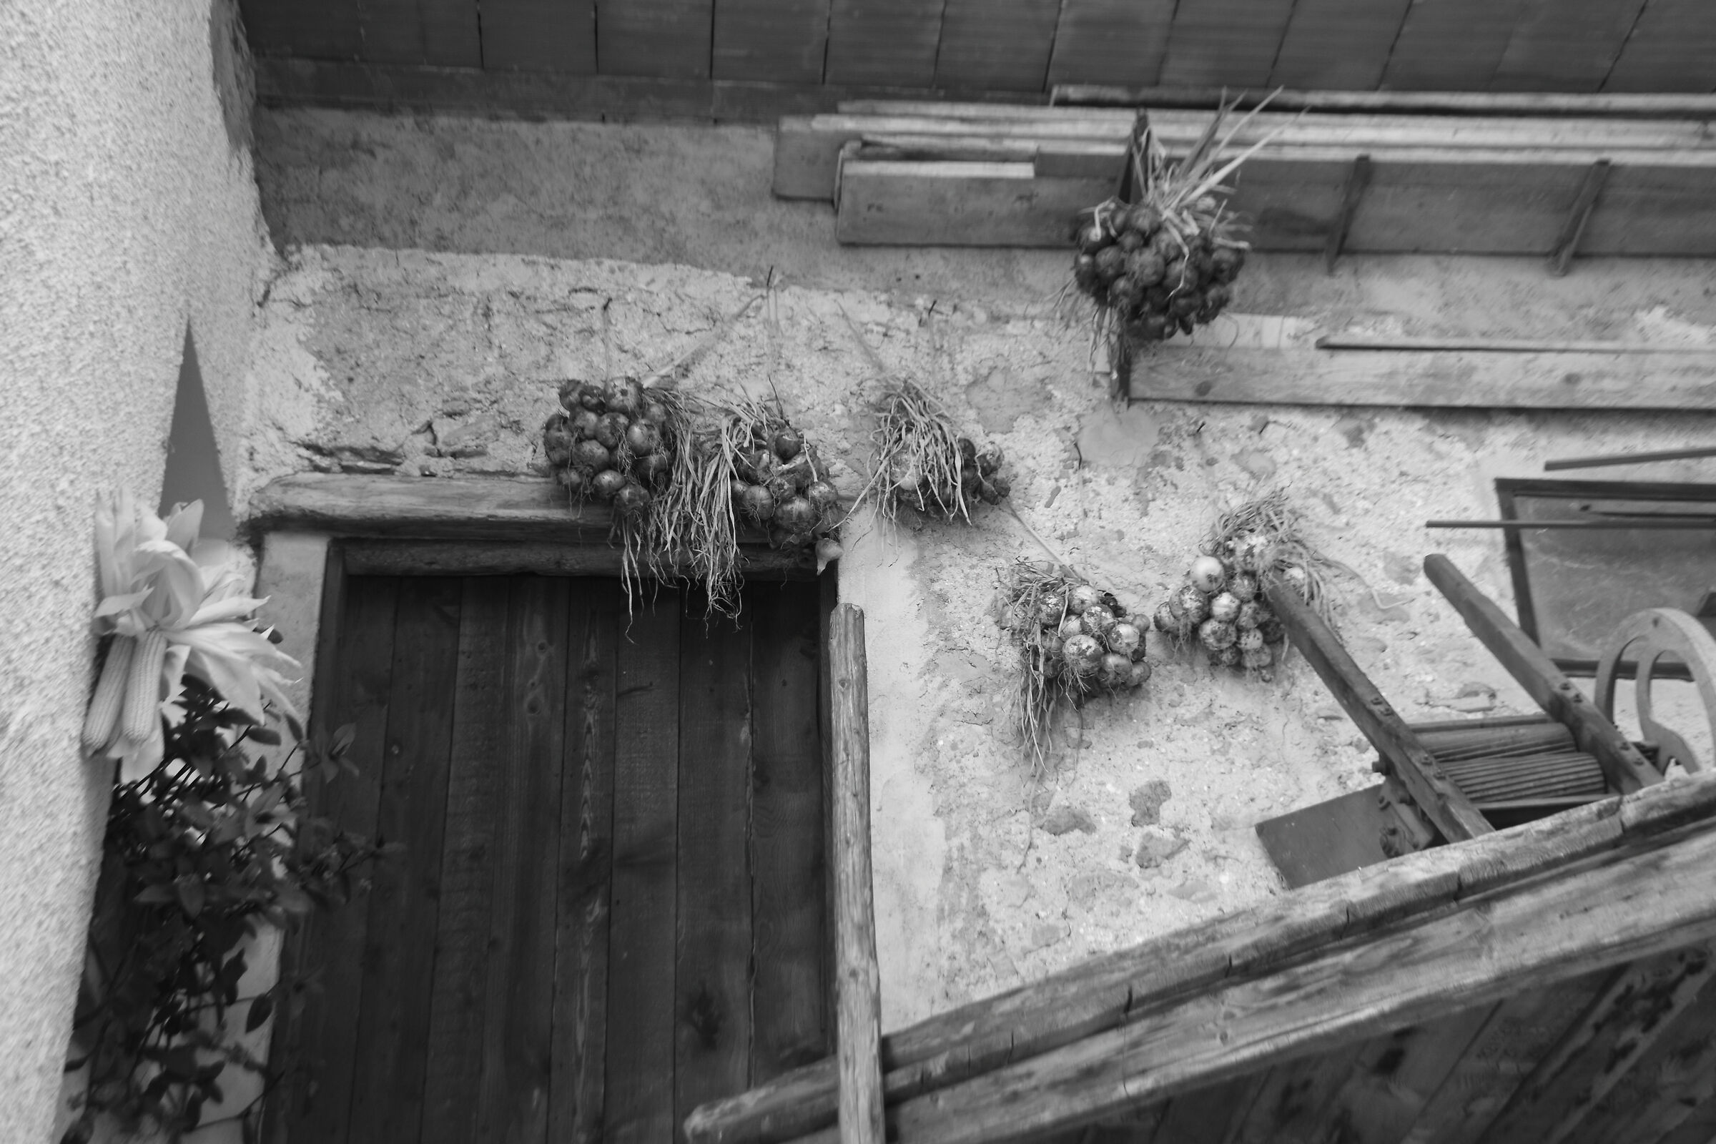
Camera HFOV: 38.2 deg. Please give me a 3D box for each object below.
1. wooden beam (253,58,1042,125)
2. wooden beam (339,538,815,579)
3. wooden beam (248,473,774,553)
[{"bbox_3d":[-0.443,-1.020,5.359,1.682,0.105,0.060,1,-33,-4],"label":"wooden beam"},{"bbox_3d":[-0.538,-0.011,4.815,0.908,0.075,0.065,1,-33,-4],"label":"wooden beam"},{"bbox_3d":[-0.600,-0.105,4.825,1.117,0.115,0.125,1,-33,-4],"label":"wooden beam"}]

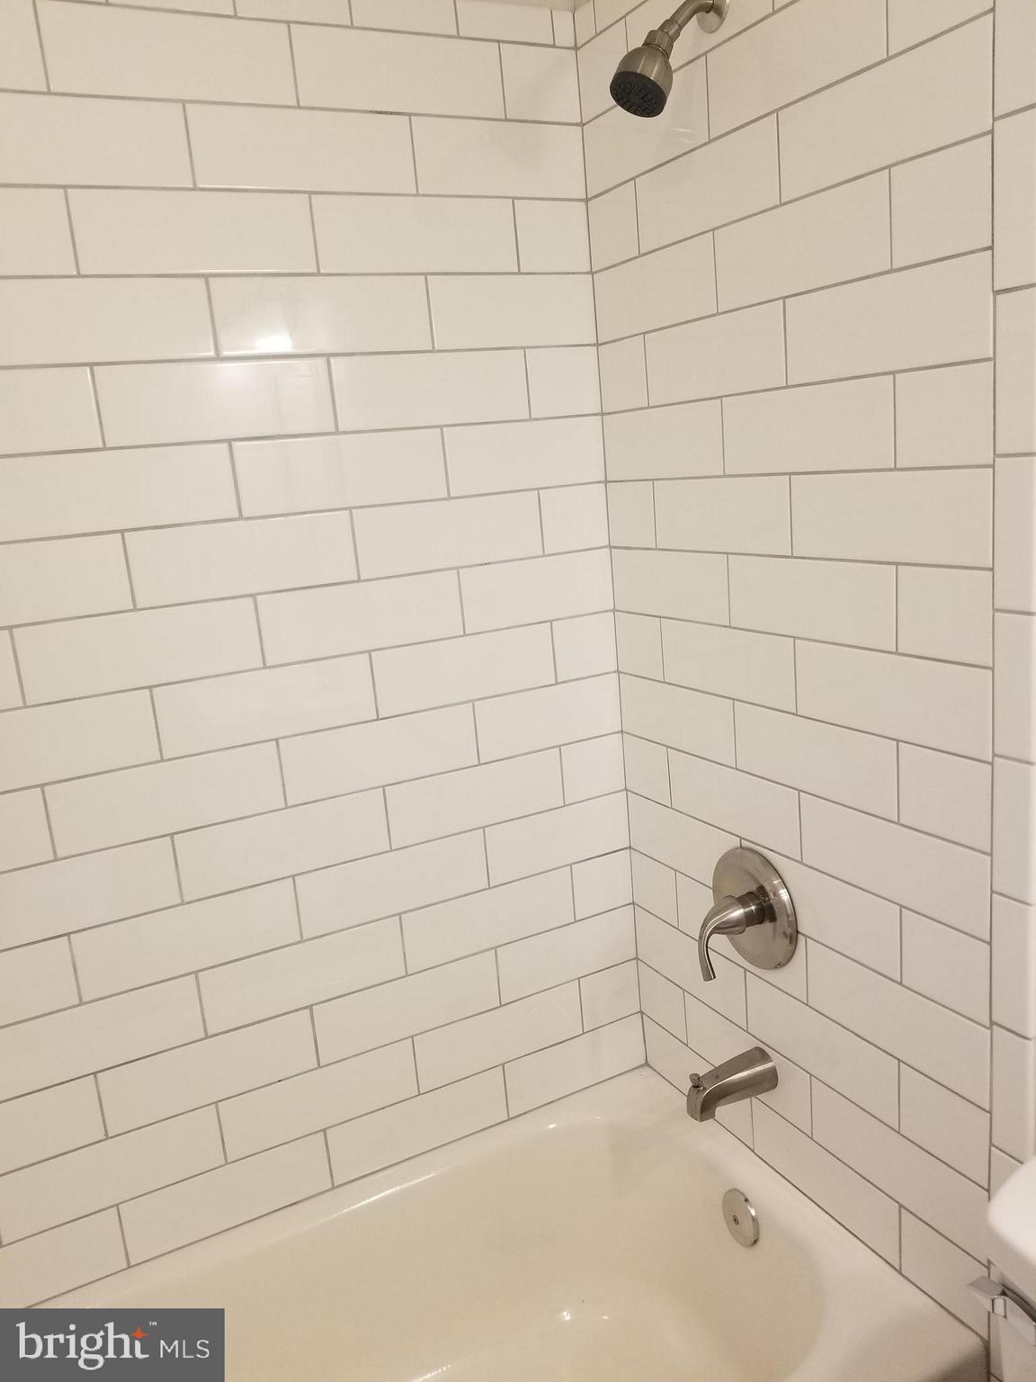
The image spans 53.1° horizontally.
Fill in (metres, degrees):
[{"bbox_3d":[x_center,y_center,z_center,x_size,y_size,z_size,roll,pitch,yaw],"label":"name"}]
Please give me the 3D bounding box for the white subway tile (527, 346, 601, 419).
[{"bbox_3d":[0.072,-0.478,1.609,0.124,0.102,0.009,-11,13,-25],"label":"white subway tile"}]

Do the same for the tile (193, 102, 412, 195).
[{"bbox_3d":[-0.280,-0.716,1.381,0.306,0.101,0.009,-11,14,-25],"label":"tile"}]

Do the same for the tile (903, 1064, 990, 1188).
[{"bbox_3d":[0.519,0.523,1.260,0.010,0.101,0.125,-11,14,-26],"label":"tile"}]

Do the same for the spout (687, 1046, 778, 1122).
[{"bbox_3d":[0.314,0.580,1.538,0.131,0.072,0.064,-11,14,-26],"label":"spout"}]

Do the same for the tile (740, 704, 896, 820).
[{"bbox_3d":[0.381,0.084,1.346,0.009,0.101,0.299,-11,14,-26],"label":"tile"}]

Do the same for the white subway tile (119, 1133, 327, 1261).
[{"bbox_3d":[-0.430,0.752,1.550,0.302,0.101,0.009,-11,14,-26],"label":"white subway tile"}]

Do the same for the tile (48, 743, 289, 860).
[{"bbox_3d":[-0.475,0.145,1.422,0.304,0.101,0.009,-11,14,-26],"label":"tile"}]

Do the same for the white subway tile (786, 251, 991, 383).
[{"bbox_3d":[0.399,-0.401,1.140,0.010,0.102,0.286,-12,14,-26],"label":"white subway tile"}]

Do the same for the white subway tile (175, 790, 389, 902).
[{"bbox_3d":[-0.338,0.221,1.514,0.305,0.101,0.009,-11,13,-25],"label":"white subway tile"}]

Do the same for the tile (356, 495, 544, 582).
[{"bbox_3d":[-0.101,-0.238,1.565,0.304,0.102,0.010,-11,14,-25],"label":"tile"}]

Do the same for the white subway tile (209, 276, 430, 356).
[{"bbox_3d":[-0.262,-0.513,1.426,0.306,0.101,0.009,-11,14,-25],"label":"white subway tile"}]

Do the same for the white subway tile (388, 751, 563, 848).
[{"bbox_3d":[-0.064,0.167,1.640,0.302,0.101,0.009,-11,14,-26],"label":"white subway tile"}]

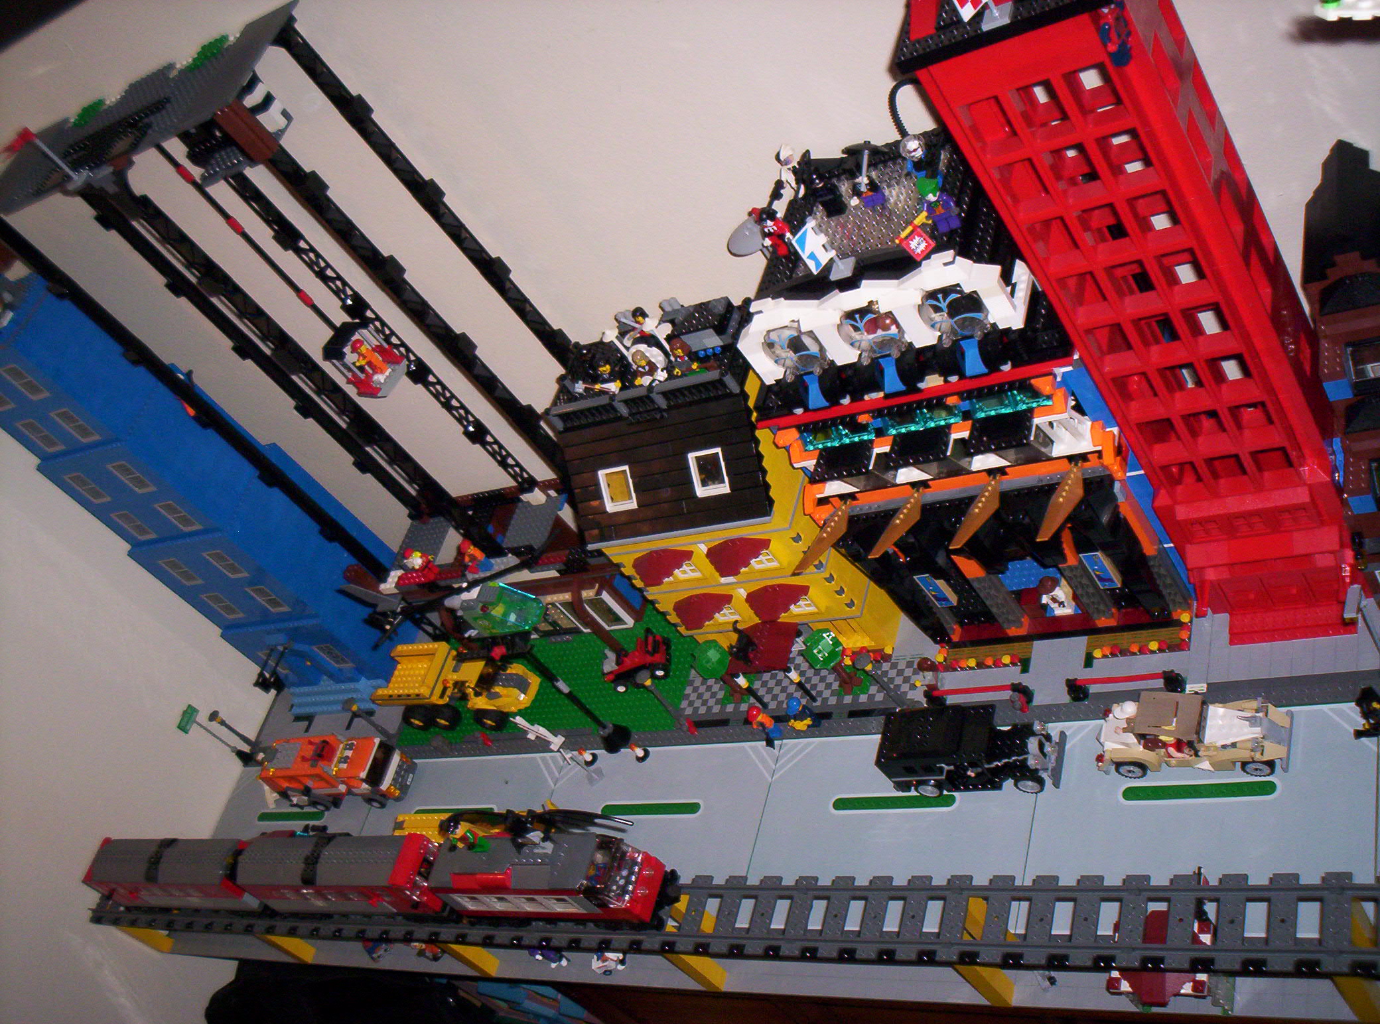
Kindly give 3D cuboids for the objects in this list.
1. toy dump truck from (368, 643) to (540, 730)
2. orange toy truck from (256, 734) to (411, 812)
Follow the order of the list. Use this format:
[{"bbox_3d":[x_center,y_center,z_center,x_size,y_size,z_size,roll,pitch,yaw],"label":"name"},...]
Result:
[{"bbox_3d":[-0.256,0.188,1.598,0.212,0.073,0.072,-7,47,36],"label":"toy dump truck"},{"bbox_3d":[-0.384,0.285,1.607,0.171,0.077,0.053,-10,45,33],"label":"orange toy truck"}]

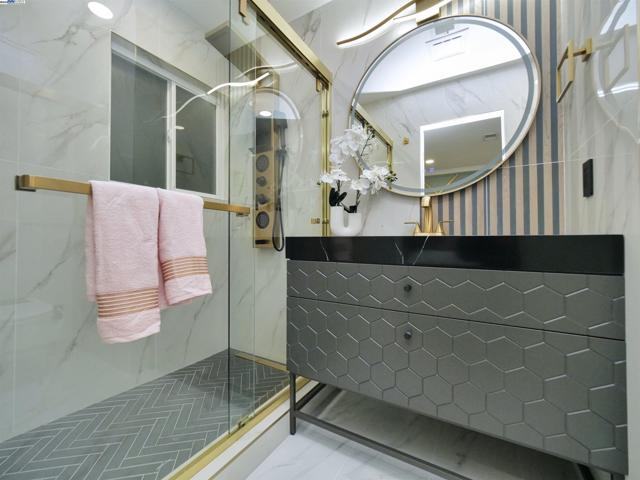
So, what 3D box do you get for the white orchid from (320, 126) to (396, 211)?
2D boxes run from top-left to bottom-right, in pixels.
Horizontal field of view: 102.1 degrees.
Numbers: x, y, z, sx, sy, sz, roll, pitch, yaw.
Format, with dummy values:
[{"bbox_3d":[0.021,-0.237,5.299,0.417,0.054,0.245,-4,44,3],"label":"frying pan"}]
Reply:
[{"bbox_3d":[0.202,-0.370,1.360,0.340,0.400,0.220,0,-1,31],"label":"white orchid"}]

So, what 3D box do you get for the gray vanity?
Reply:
[{"bbox_3d":[0.443,0.428,1.143,1.060,0.870,0.530,0,-1,31],"label":"gray vanity"}]

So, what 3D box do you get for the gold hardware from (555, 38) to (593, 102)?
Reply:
[{"bbox_3d":[0.850,-0.578,0.852,0.073,0.157,0.165,0,-1,31],"label":"gold hardware"}]

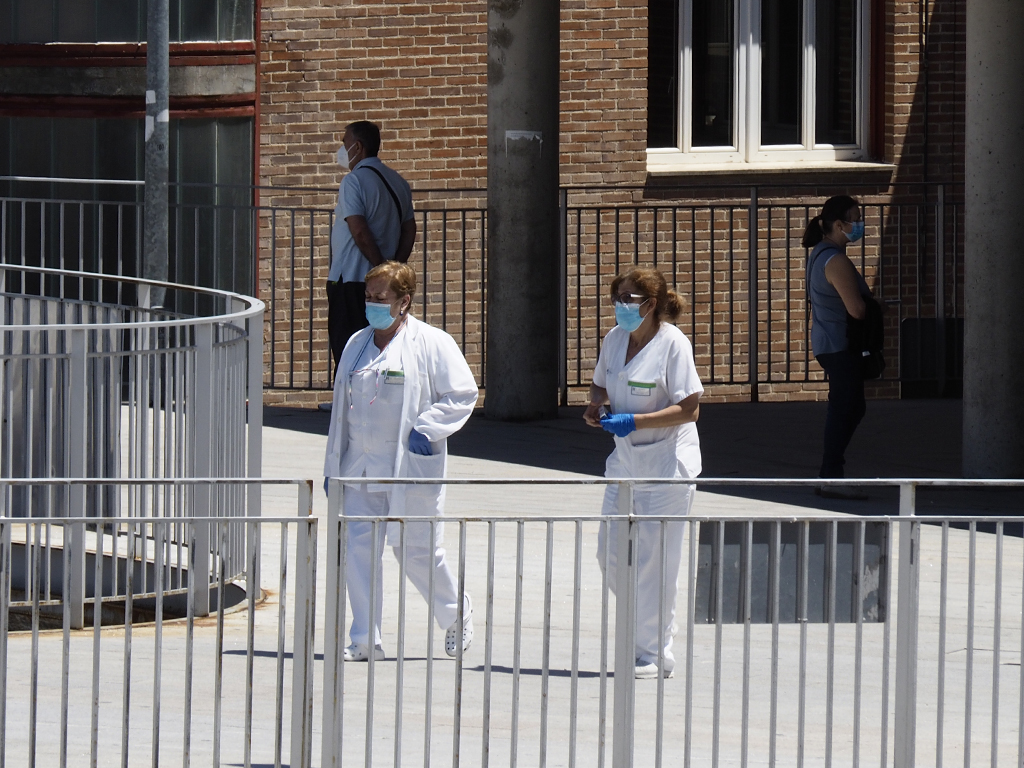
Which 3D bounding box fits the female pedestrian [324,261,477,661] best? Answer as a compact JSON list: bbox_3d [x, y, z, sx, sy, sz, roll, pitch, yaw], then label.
[{"bbox_3d":[-0.450,0.311,35.800,0.570,1.610,0.530,3,4,41],"label":"female pedestrian"}]

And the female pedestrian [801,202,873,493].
[{"bbox_3d":[1.693,-0.188,45.600,0.430,1.560,0.460,0,3,-9],"label":"female pedestrian"}]

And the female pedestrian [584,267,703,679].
[{"bbox_3d":[0.520,0.352,35.100,0.510,1.625,0.450,3,4,40],"label":"female pedestrian"}]

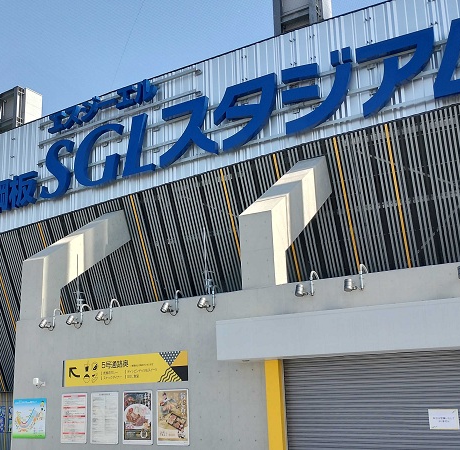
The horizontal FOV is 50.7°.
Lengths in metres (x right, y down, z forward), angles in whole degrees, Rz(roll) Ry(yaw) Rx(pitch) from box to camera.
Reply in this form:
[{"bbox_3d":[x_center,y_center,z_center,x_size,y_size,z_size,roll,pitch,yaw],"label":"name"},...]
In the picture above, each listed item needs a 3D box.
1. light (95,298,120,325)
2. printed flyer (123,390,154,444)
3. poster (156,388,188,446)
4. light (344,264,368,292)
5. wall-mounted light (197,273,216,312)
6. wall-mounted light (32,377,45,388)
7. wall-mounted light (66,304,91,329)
[{"bbox_3d":[-2.686,1.901,10.627,0.330,0.540,0.400,-11,-17,25],"label":"light"},{"bbox_3d":[-1.845,3.862,9.736,0.730,1.030,0.030,-11,-17,25],"label":"printed flyer"},{"bbox_3d":[-1.104,3.707,9.389,0.730,1.030,0.030,-11,-17,25],"label":"poster"},{"bbox_3d":[2.159,0.925,8.347,0.330,0.510,0.400,-11,-17,25],"label":"light"},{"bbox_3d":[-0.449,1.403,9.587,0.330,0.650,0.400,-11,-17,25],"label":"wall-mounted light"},{"bbox_3d":[-4.304,3.576,10.968,0.190,0.250,0.240,-11,-17,25],"label":"wall-mounted light"},{"bbox_3d":[-3.434,2.057,10.978,0.330,0.540,0.400,-11,-17,25],"label":"wall-mounted light"}]

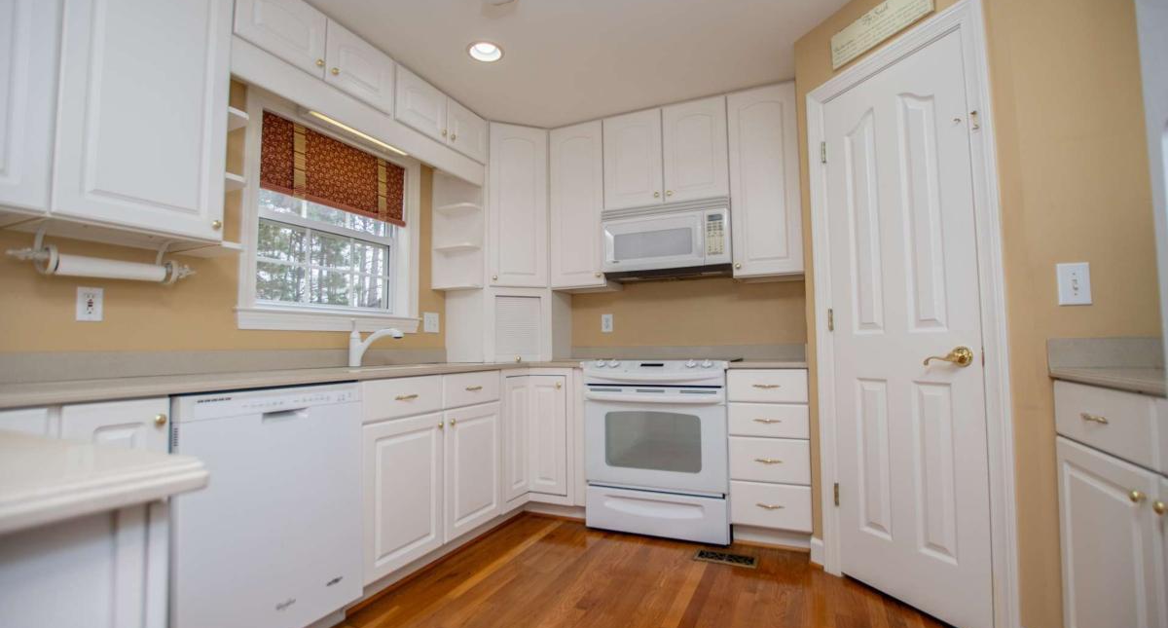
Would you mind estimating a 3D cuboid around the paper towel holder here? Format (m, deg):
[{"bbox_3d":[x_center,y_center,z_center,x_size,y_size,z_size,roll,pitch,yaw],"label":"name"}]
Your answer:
[{"bbox_3d":[-1.524,-0.185,1.568,0.115,0.152,0.459,-3,-4,26],"label":"paper towel holder"}]

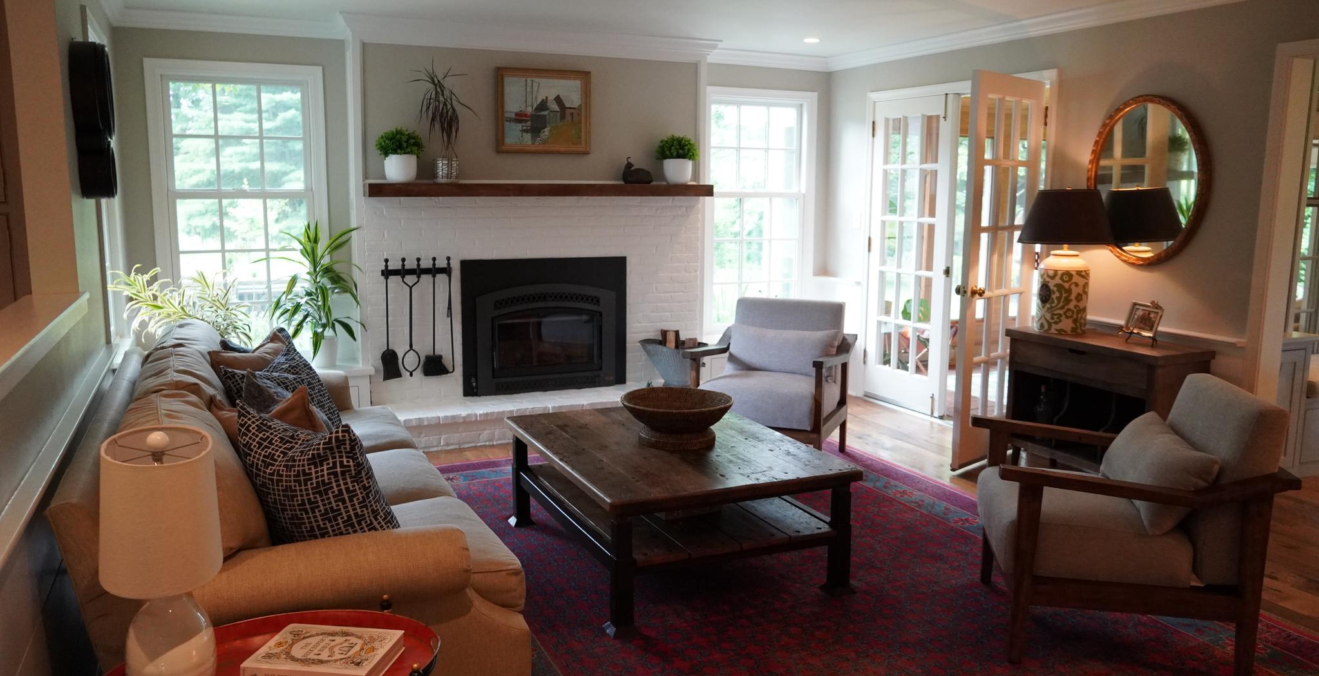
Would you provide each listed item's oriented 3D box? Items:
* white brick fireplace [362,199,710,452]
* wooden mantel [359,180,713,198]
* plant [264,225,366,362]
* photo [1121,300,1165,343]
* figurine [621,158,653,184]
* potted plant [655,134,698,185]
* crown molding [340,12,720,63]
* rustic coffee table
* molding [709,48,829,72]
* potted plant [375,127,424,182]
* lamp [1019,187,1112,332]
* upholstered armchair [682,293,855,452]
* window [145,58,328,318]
[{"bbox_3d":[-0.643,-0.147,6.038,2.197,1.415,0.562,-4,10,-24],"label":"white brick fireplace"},{"bbox_3d":[-0.666,-0.889,5.981,2.144,0.073,0.223,-4,10,-24],"label":"wooden mantel"},{"bbox_3d":[-1.998,-0.254,5.747,0.580,0.850,0.520,-4,10,-24],"label":"plant"},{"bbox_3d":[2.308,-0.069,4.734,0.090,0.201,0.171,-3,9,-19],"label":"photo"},{"bbox_3d":[-0.133,-1.054,6.233,0.212,0.160,0.110,-4,10,-24],"label":"figurine"},{"bbox_3d":[0.116,-1.139,6.332,0.268,0.310,0.268,0,9,0],"label":"potted plant"},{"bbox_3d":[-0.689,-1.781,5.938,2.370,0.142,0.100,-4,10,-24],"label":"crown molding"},{"bbox_3d":[0.027,0.648,4.017,0.980,0.465,1.280,-4,10,-24],"label":"rustic coffee table"},{"bbox_3d":[0.725,-1.965,6.983,1.150,0.090,0.070,-4,10,-24],"label":"molding"},{"bbox_3d":[-1.462,-1.023,5.570,0.266,0.319,0.256,-4,10,-24],"label":"potted plant"},{"bbox_3d":[2.052,-0.392,5.004,0.450,0.725,0.450,-4,10,-24],"label":"lamp"},{"bbox_3d":[0.612,0.255,5.298,0.732,0.853,0.833,3,9,21],"label":"upholstered armchair"},{"bbox_3d":[-2.407,-0.702,5.741,0.940,1.740,0.100,-4,10,-24],"label":"window"}]

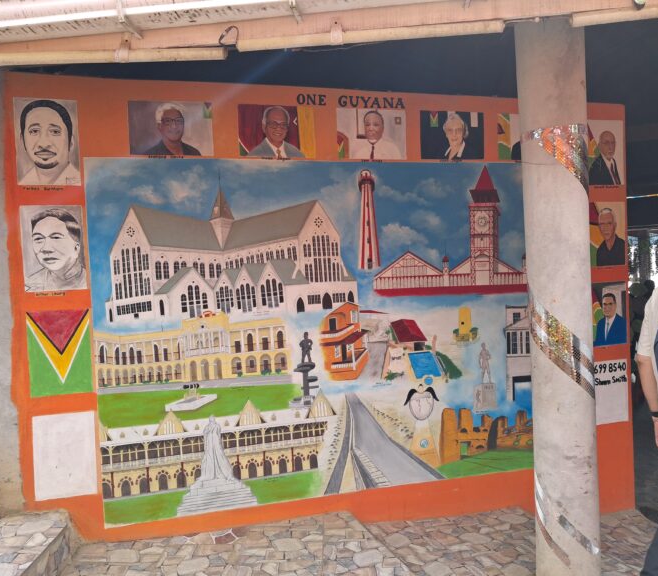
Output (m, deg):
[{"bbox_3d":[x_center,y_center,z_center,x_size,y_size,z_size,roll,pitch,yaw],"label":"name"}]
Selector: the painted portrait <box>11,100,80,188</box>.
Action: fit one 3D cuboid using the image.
[{"bbox_3d":[-1.350,-0.699,2.879,0.279,0.413,0.025,-3,2,-16],"label":"painted portrait"}]

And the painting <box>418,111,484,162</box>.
[{"bbox_3d":[0.720,-0.882,3.475,0.407,0.273,0.025,-3,2,-16],"label":"painting"}]

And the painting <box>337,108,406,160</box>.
[{"bbox_3d":[0.243,-0.851,3.338,0.405,0.273,0.025,-3,2,-16],"label":"painting"}]

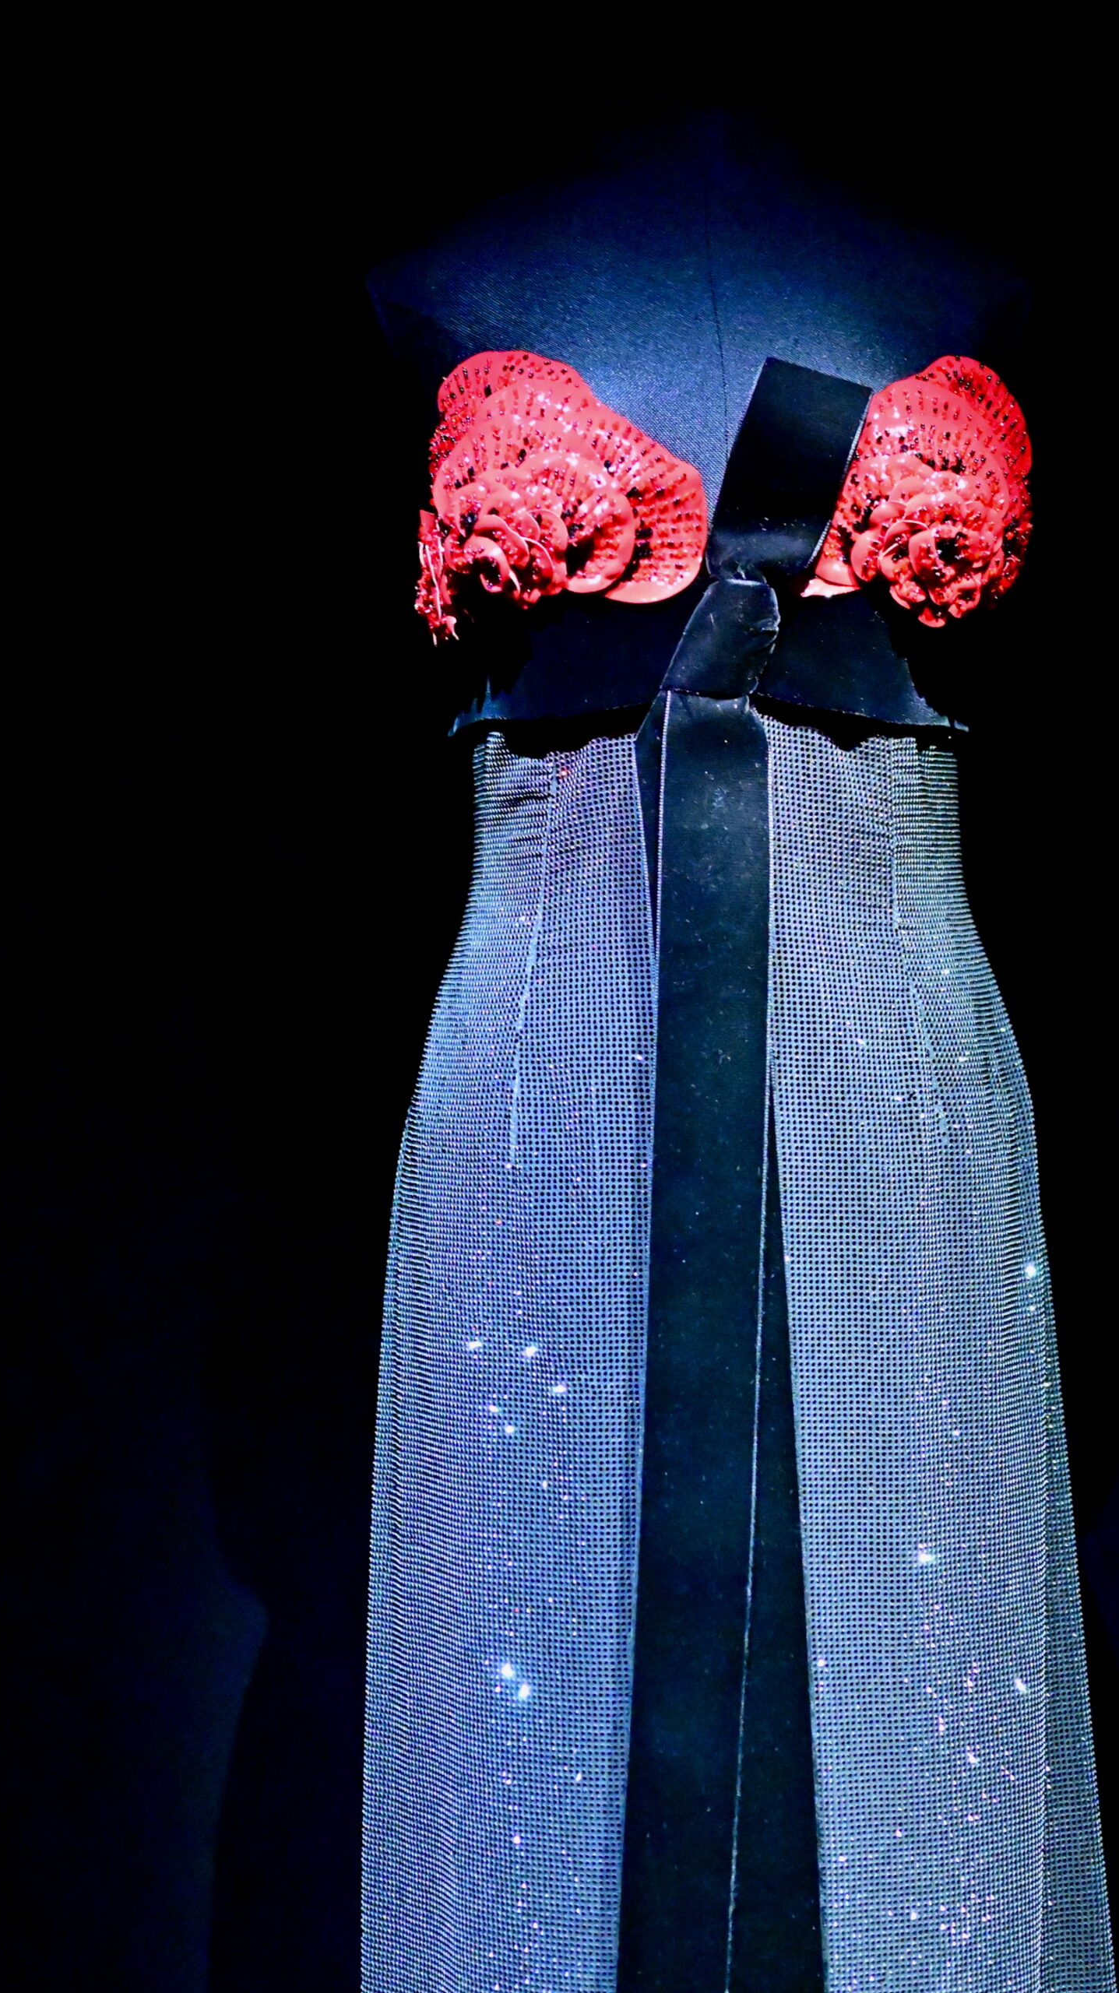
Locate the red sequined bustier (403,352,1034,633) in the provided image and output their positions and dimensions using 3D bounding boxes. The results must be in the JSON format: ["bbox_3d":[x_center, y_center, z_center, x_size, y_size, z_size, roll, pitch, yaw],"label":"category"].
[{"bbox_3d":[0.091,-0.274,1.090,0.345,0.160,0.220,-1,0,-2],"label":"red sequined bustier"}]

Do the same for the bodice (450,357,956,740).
[{"bbox_3d":[0.085,-0.238,1.100,0.300,0.195,0.220,-1,0,-2],"label":"bodice"}]

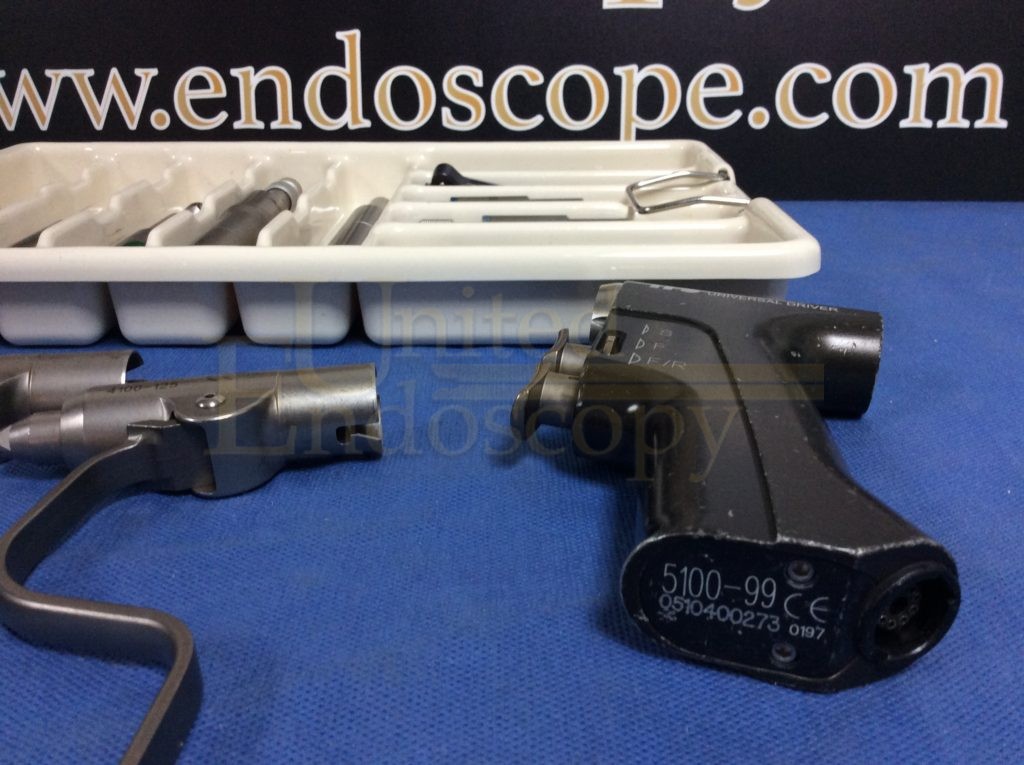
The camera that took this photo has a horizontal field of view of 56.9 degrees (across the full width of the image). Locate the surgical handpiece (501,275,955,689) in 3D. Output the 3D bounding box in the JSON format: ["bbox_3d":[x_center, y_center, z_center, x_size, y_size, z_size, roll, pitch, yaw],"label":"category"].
[{"bbox_3d":[0.045,0.011,0.211,0.092,0.029,0.120,8,28,15],"label":"surgical handpiece"}]

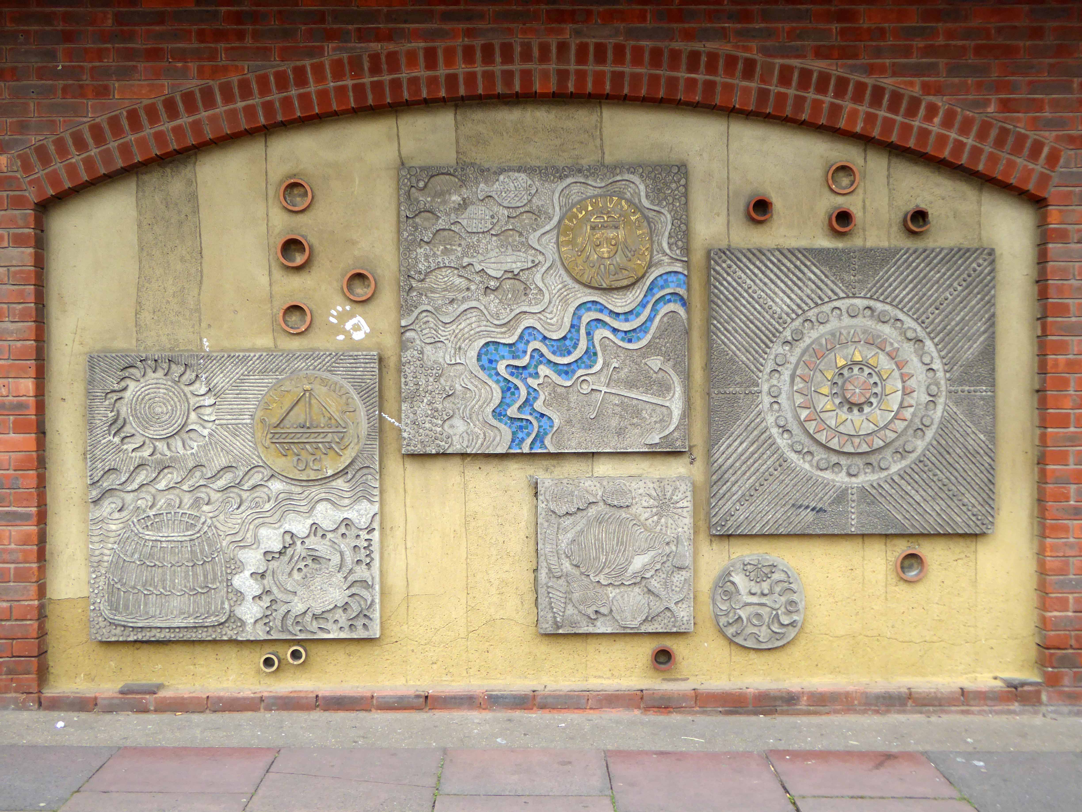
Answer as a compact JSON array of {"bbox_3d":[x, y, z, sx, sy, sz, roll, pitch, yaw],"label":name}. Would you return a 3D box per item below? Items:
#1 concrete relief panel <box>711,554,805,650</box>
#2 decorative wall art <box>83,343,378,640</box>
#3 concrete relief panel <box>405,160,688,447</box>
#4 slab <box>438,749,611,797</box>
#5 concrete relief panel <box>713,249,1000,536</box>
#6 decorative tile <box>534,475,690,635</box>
[{"bbox_3d":[0.909,0.820,4.729,0.382,0.390,0.060,0,1,0],"label":"concrete relief panel"},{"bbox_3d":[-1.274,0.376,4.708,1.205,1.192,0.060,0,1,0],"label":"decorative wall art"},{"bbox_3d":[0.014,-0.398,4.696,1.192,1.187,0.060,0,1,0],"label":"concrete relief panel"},{"bbox_3d":[-0.058,1.339,4.051,0.600,0.055,0.430,0,3,0],"label":"slab"},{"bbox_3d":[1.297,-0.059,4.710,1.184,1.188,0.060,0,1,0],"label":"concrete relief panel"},{"bbox_3d":[0.313,0.622,4.719,0.647,0.651,0.055,0,1,0],"label":"decorative tile"}]

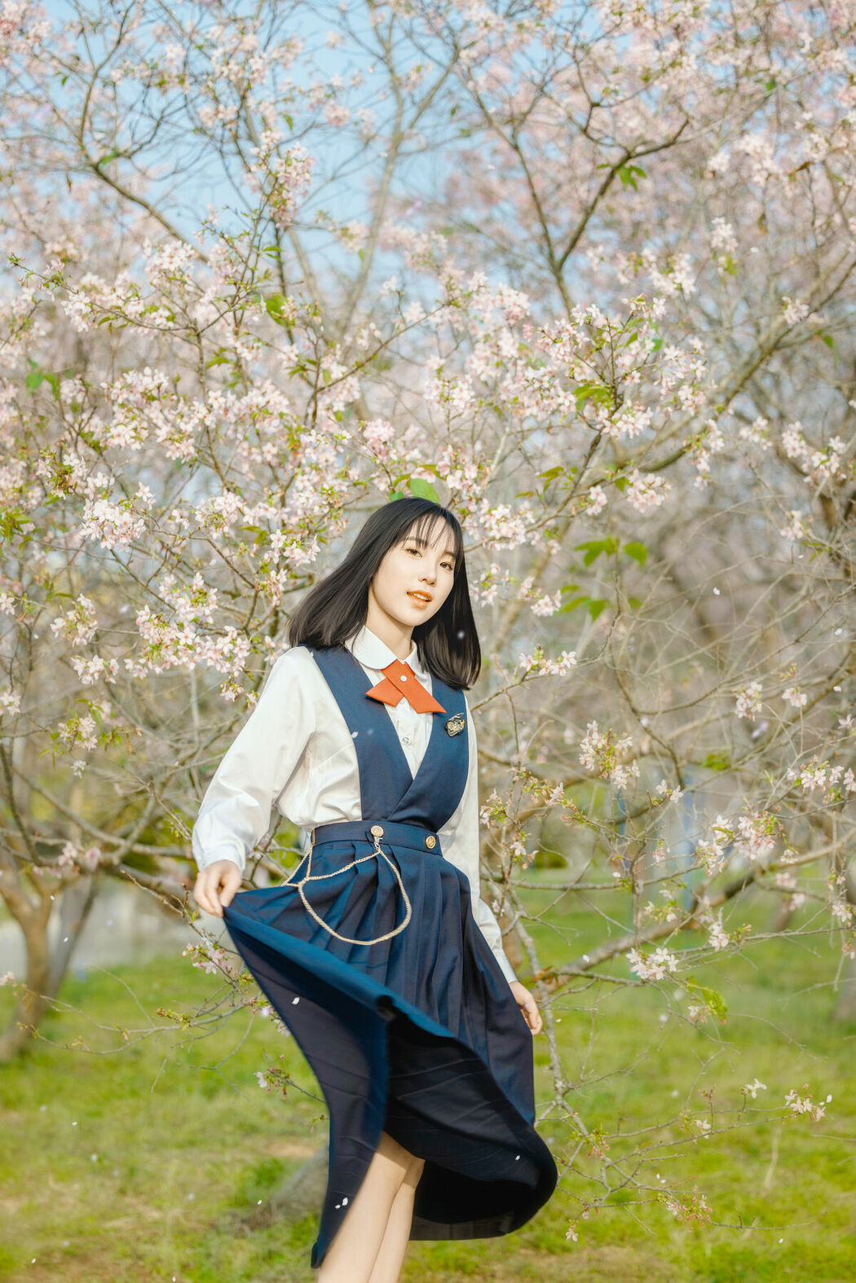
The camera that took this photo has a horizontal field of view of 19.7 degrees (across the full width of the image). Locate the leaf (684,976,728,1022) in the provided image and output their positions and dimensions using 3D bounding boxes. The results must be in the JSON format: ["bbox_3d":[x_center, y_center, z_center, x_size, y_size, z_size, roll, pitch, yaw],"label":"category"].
[{"bbox_3d":[0.554,0.710,4.900,0.086,0.096,0.055,0,-3,0],"label":"leaf"}]

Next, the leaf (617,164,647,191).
[{"bbox_3d":[0.472,-1.076,5.700,0.070,0.063,0.050,0,-3,0],"label":"leaf"}]

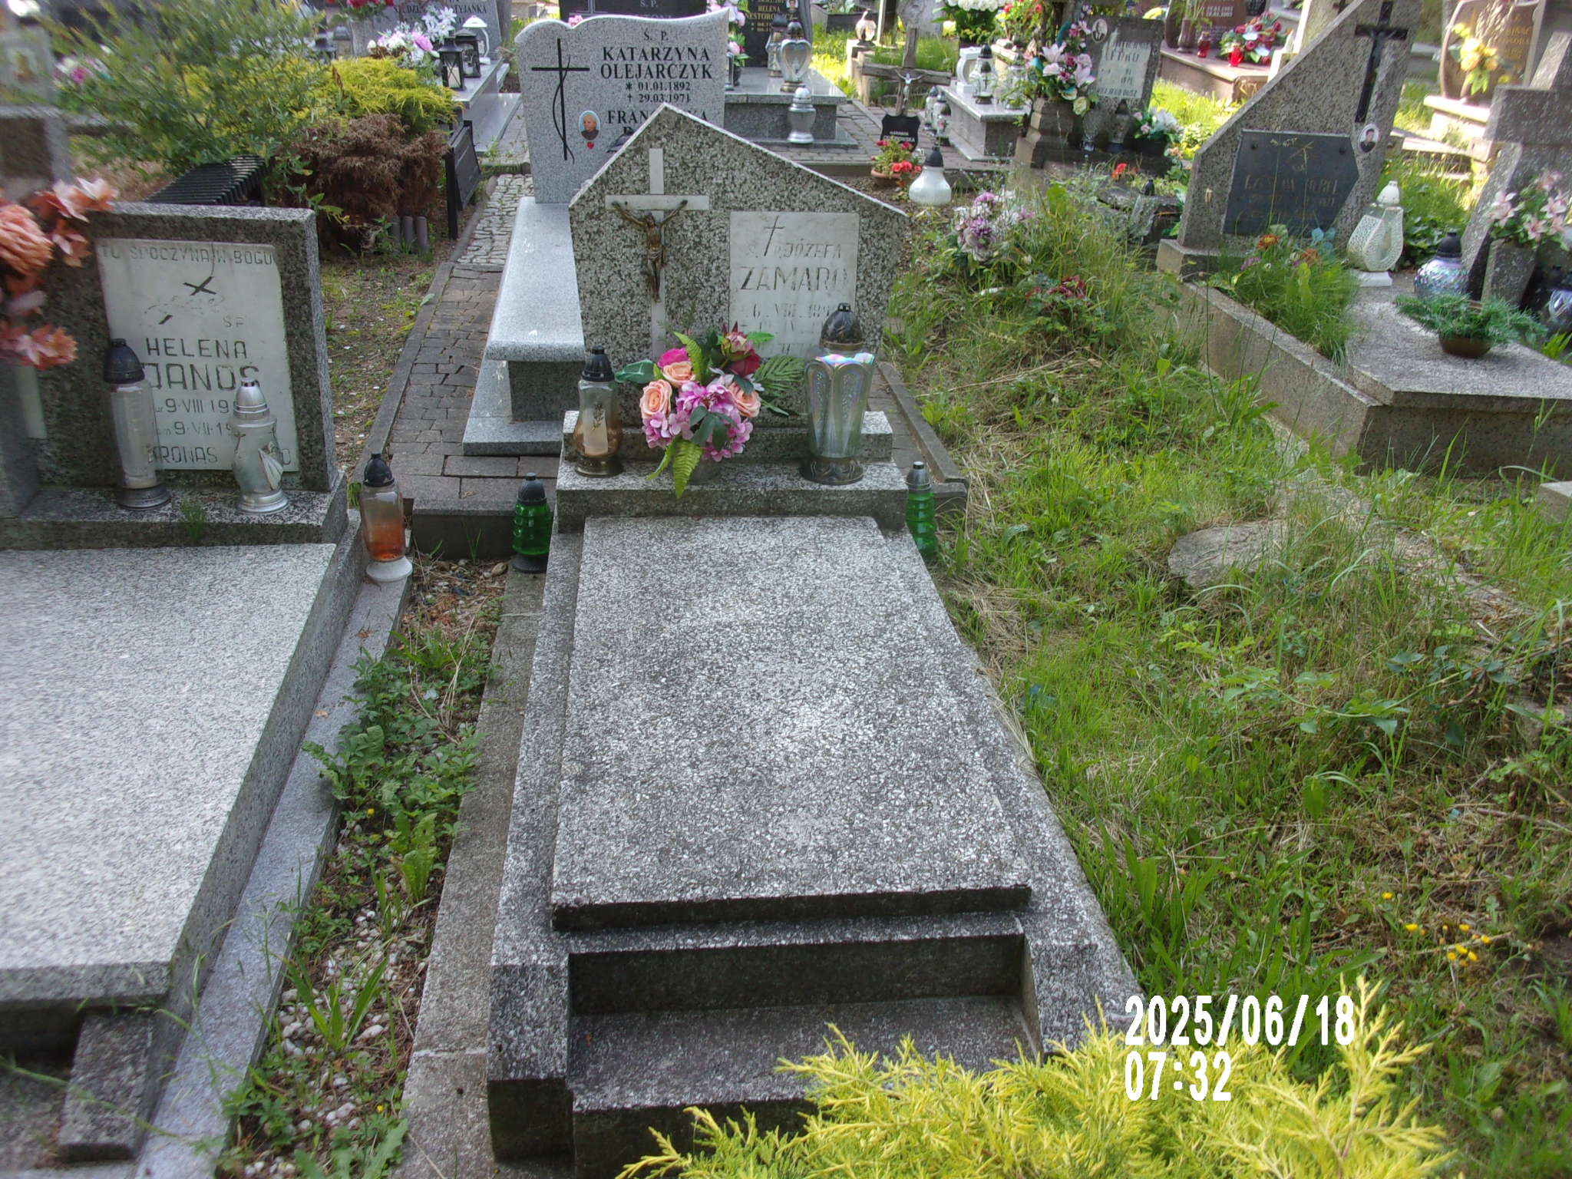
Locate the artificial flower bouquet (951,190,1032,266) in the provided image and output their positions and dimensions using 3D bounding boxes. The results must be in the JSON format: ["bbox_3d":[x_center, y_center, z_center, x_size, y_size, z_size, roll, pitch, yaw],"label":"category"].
[{"bbox_3d":[0.865,-1.522,5.350,0.340,0.320,0.300,-1,26,-6],"label":"artificial flower bouquet"}]

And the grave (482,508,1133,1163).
[{"bbox_3d":[-0.042,0.276,2.214,0.800,0.280,1.520,-1,26,-6],"label":"grave"}]

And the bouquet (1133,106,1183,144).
[{"bbox_3d":[2.133,-2.669,7.300,0.280,0.220,0.240,-1,26,-6],"label":"bouquet"}]

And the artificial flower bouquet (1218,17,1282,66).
[{"bbox_3d":[3.537,-4.183,9.700,0.480,0.370,0.350,-1,26,-6],"label":"artificial flower bouquet"}]

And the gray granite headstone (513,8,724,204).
[{"bbox_3d":[-0.646,-1.924,5.081,0.800,0.760,0.110,-1,26,-6],"label":"gray granite headstone"}]

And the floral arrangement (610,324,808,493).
[{"bbox_3d":[-0.164,-0.399,2.754,0.420,0.340,0.270,-1,26,-6],"label":"floral arrangement"}]

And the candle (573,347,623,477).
[{"bbox_3d":[-0.410,-0.390,2.779,0.105,0.280,0.105,-1,26,-6],"label":"candle"}]

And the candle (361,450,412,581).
[{"bbox_3d":[-0.922,-0.168,2.915,0.105,0.285,0.105,-1,26,-6],"label":"candle"}]

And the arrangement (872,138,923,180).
[{"bbox_3d":[0.633,-2.430,7.200,0.280,0.270,0.260,-1,26,-6],"label":"arrangement"}]

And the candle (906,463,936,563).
[{"bbox_3d":[0.351,-0.190,3.182,0.075,0.250,0.075,-1,26,-6],"label":"candle"}]

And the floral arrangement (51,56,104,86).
[{"bbox_3d":[-4.669,-3.428,8.400,0.340,0.220,0.260,-1,26,-6],"label":"floral arrangement"}]

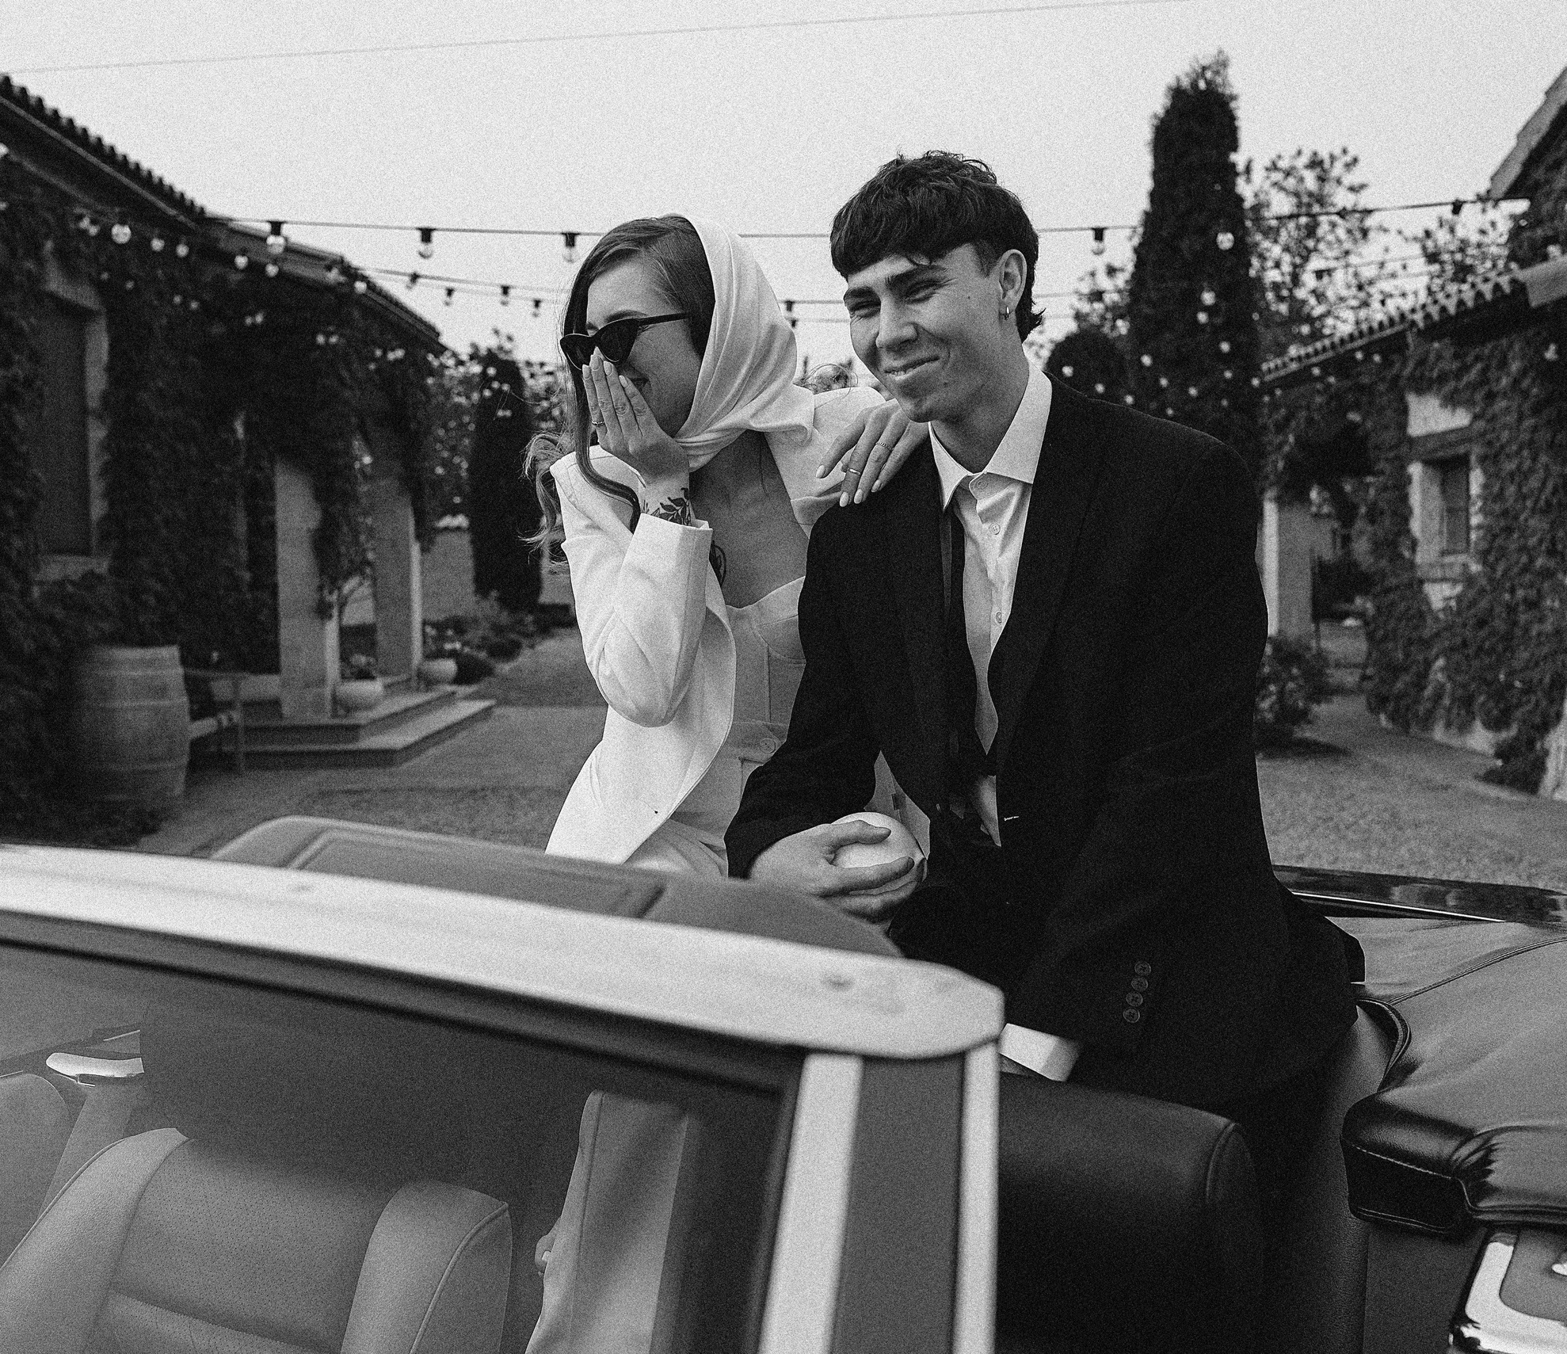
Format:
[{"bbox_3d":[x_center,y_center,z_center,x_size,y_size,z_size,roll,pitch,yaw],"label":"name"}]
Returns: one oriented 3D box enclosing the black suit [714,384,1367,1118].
[{"bbox_3d":[0.249,0.075,1.930,0.550,0.760,0.550,1,4,38],"label":"black suit"}]

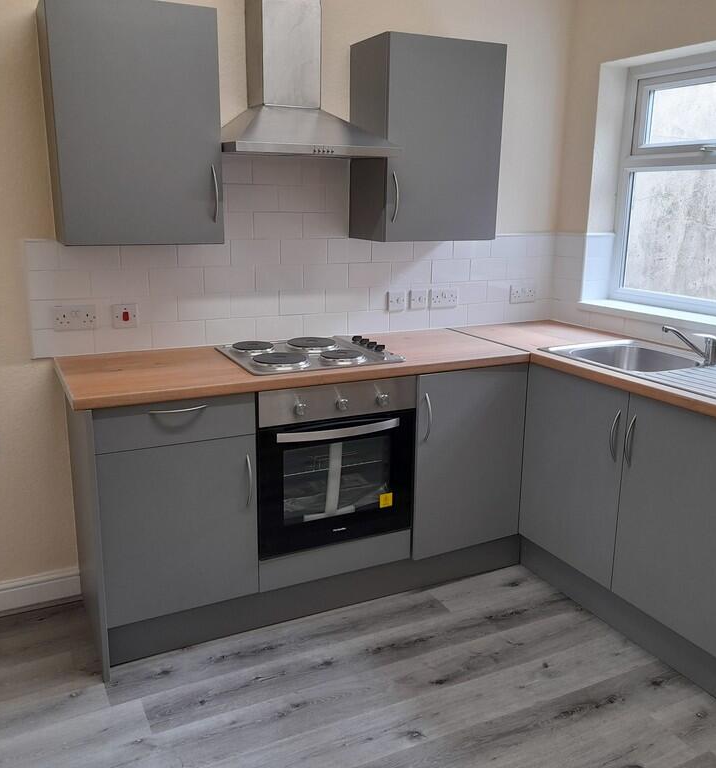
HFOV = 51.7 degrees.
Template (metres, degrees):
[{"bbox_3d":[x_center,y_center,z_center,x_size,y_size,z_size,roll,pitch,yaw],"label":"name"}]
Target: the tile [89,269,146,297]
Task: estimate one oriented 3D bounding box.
[{"bbox_3d":[-0.857,-0.363,2.666,0.200,0.100,0.010,-6,15,-26],"label":"tile"}]

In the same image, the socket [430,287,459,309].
[{"bbox_3d":[0.381,-0.381,3.269,0.142,0.084,0.015,-6,15,-26],"label":"socket"}]

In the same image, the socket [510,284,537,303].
[{"bbox_3d":[0.781,-0.423,3.472,0.146,0.086,0.012,-6,15,-26],"label":"socket"}]

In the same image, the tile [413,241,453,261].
[{"bbox_3d":[0.328,-0.587,3.210,0.200,0.099,0.010,-6,15,-26],"label":"tile"}]

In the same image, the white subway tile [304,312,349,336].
[{"bbox_3d":[-0.133,-0.245,3.065,0.200,0.100,0.010,-6,15,-26],"label":"white subway tile"}]

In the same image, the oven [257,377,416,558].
[{"bbox_3d":[-0.174,0.222,2.773,0.595,0.595,0.566,-6,15,-25],"label":"oven"}]

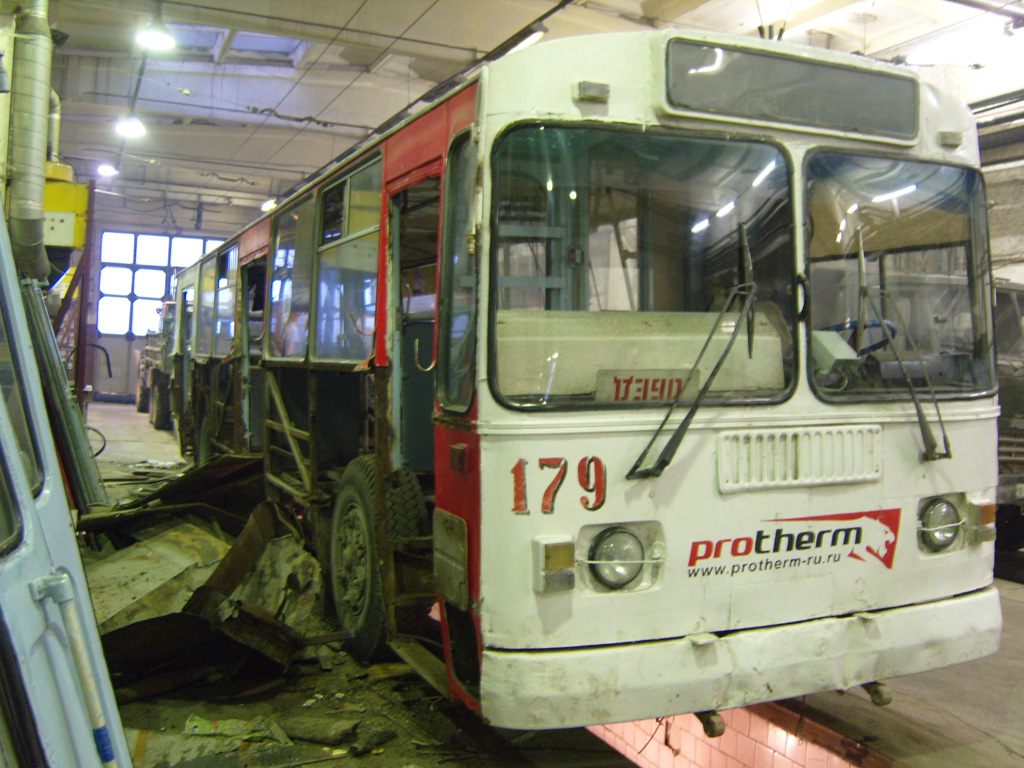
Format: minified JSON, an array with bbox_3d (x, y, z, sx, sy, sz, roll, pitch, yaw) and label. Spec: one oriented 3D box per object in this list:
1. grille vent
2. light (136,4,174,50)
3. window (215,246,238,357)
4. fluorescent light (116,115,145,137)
[{"bbox_3d":[1.131,0.292,4.030,0.790,0.228,0.040,0,2,-24],"label":"grille vent"},{"bbox_3d":[-5.165,-5.165,15.000,0.500,0.500,0.500,1,2,-24],"label":"light"},{"bbox_3d":[-2.613,-0.735,9.458,0.050,1.000,1.330,0,2,-24],"label":"window"},{"bbox_3d":[-7.738,-5.223,21.000,0.550,0.420,0.550,1,2,-24],"label":"fluorescent light"}]

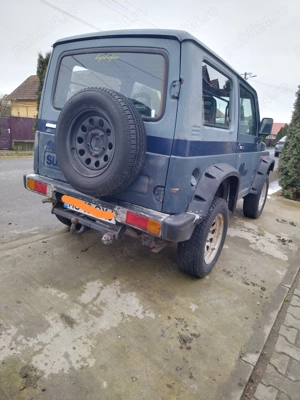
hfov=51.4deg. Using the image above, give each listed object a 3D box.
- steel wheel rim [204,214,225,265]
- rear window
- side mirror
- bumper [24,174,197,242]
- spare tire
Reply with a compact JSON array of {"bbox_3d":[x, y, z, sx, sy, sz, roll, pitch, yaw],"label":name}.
[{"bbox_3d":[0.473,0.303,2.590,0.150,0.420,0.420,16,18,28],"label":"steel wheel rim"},{"bbox_3d":[-0.322,-0.822,2.205,0.960,0.420,0.040,16,13,28],"label":"rear window"},{"bbox_3d":[1.271,-0.804,3.431,0.135,0.185,0.085,16,18,28],"label":"side mirror"},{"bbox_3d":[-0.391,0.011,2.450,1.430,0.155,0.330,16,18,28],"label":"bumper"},{"bbox_3d":[-0.332,-0.367,2.033,0.656,0.656,0.190,16,18,28],"label":"spare tire"}]

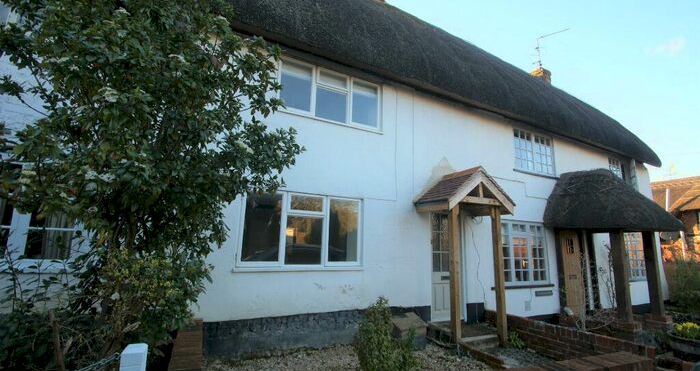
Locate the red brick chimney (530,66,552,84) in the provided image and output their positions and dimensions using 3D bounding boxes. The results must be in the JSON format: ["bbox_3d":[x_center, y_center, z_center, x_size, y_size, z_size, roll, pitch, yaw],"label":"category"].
[{"bbox_3d":[7.697,-4.273,11.955,0.640,0.615,0.720,7,-12,-25],"label":"red brick chimney"}]

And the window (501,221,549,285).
[{"bbox_3d":[3.549,1.391,6.010,1.659,1.292,0.100,7,-12,-25],"label":"window"}]

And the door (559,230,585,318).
[{"bbox_3d":[5.136,1.984,6.756,0.748,1.968,0.070,7,-12,-25],"label":"door"}]

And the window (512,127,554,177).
[{"bbox_3d":[4.259,-0.763,6.746,1.505,1.007,0.100,7,-12,-25],"label":"window"}]

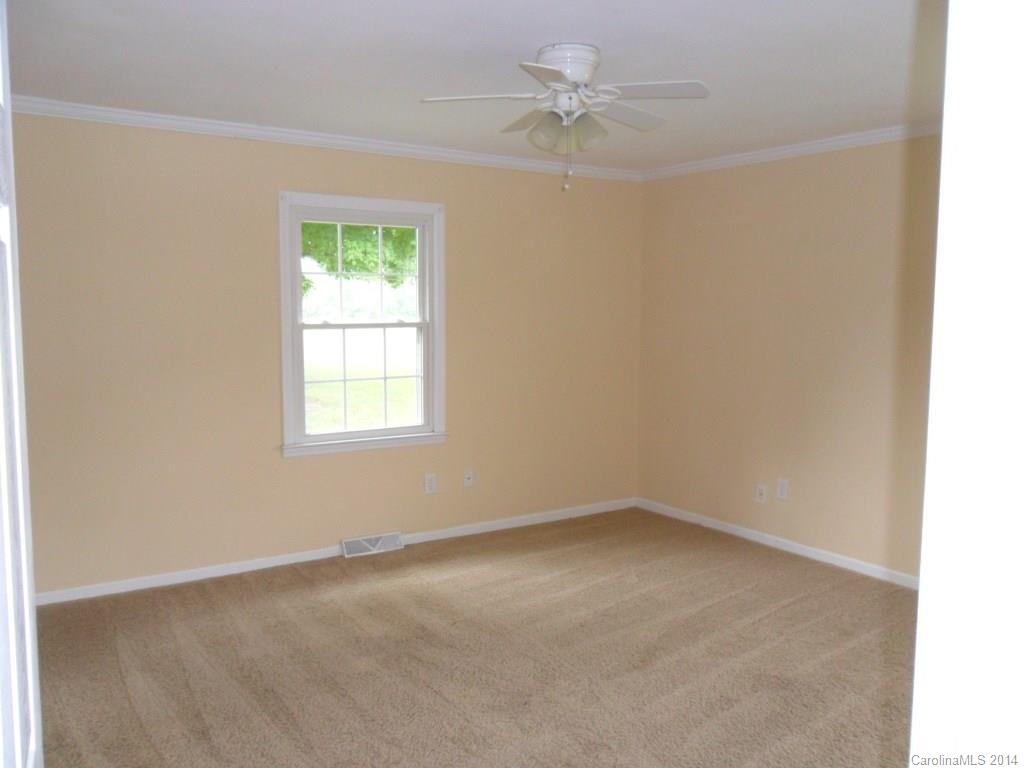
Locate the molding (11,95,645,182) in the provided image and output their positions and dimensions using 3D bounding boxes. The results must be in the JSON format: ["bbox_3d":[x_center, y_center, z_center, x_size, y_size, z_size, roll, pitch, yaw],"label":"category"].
[{"bbox_3d":[-0.721,-1.370,4.683,3.983,0.078,0.068,-3,6,-32],"label":"molding"}]

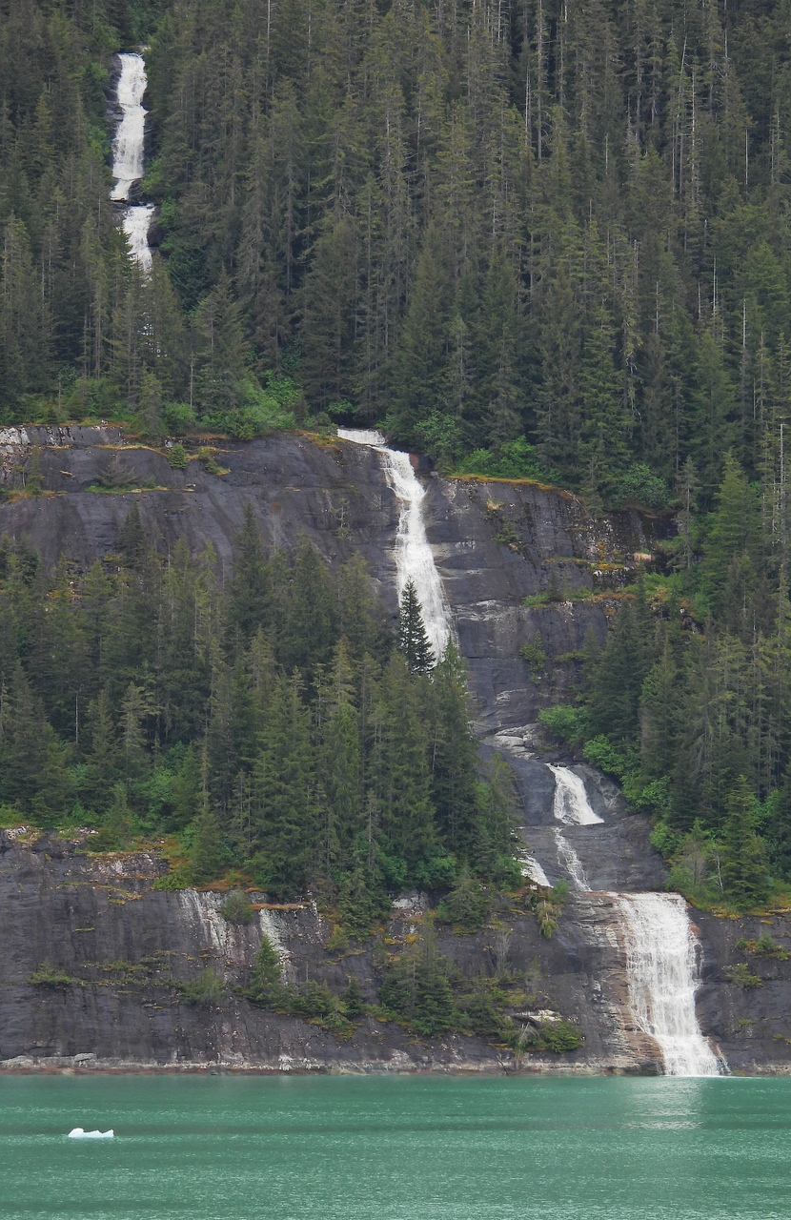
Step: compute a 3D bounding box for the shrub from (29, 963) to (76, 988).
[{"bbox_3d":[-45.009,47.881,1108.000,6.243,3.246,4.058,0,-2,0],"label":"shrub"}]

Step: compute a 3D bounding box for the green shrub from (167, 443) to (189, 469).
[{"bbox_3d":[-30.254,-21.383,1175.000,2.913,3.707,2.622,0,-2,0],"label":"green shrub"}]

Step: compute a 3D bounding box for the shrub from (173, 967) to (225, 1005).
[{"bbox_3d":[-25.759,49.210,1107.000,6.736,4.990,4.715,0,-2,0],"label":"shrub"}]

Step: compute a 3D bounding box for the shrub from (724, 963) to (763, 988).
[{"bbox_3d":[45.098,47.319,1095.000,5.182,3.208,3.887,0,-2,0],"label":"shrub"}]

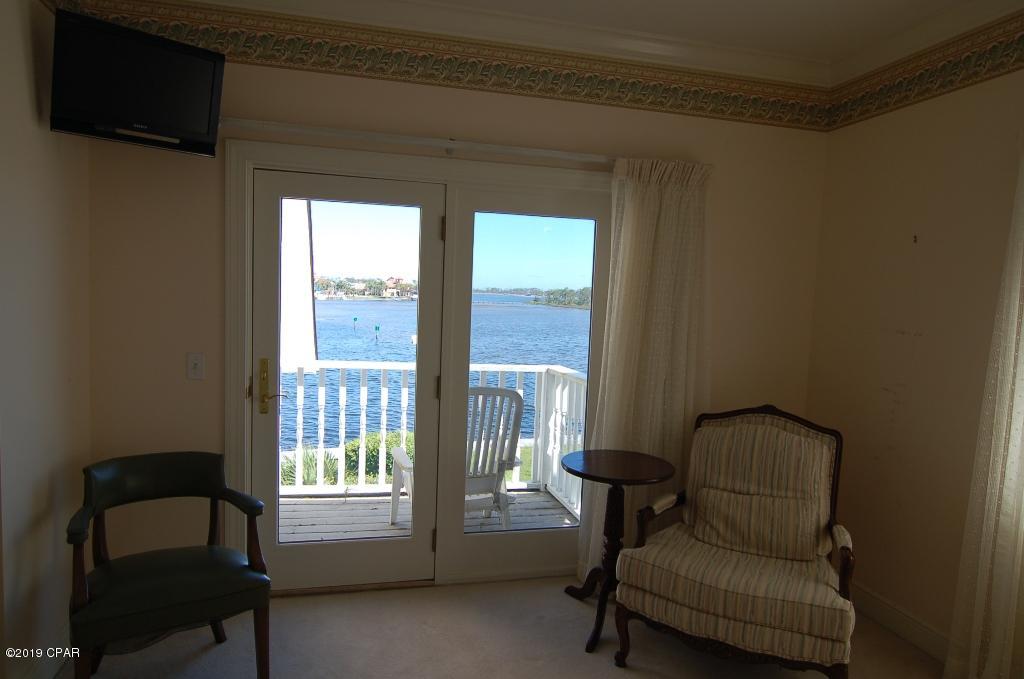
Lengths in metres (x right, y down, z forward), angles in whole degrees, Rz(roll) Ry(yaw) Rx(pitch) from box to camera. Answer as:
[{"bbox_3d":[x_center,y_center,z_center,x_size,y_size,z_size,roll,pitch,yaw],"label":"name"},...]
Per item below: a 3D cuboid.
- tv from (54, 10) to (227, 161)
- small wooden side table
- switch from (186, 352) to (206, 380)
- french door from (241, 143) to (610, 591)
[{"bbox_3d":[-1.414,-0.951,2.379,0.085,0.398,0.565,27,20,36],"label":"tv"},{"bbox_3d":[0.462,0.934,2.846,0.512,0.738,0.512,2,5,0],"label":"small wooden side table"},{"bbox_3d":[-1.424,0.122,2.810,0.071,0.117,0.013,1,5,-14],"label":"switch"},{"bbox_3d":[-0.367,0.192,3.093,1.867,2.089,0.090,1,5,-14],"label":"french door"}]

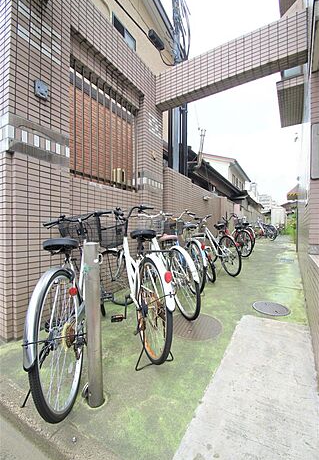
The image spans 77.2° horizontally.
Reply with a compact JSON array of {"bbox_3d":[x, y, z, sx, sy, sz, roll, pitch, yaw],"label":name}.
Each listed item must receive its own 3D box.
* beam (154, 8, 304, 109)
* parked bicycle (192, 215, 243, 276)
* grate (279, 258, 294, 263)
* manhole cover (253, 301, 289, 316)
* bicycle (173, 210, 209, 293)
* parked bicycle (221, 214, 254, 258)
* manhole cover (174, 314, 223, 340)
[{"bbox_3d":[0.889,-2.384,2.993,2.120,0.490,0.240,-1,-1,29],"label":"beam"},{"bbox_3d":[1.042,0.245,3.913,0.590,1.080,1.750,0,-1,-8],"label":"parked bicycle"},{"bbox_3d":[3.085,0.749,4.818,0.300,0.030,0.300,1,3,33],"label":"grate"},{"bbox_3d":[1.204,0.864,2.162,0.370,0.030,0.370,1,3,31],"label":"manhole cover"},{"bbox_3d":[0.316,0.280,3.136,0.590,1.080,1.750,0,-1,-12],"label":"bicycle"},{"bbox_3d":[2.092,0.167,5.770,0.590,1.080,1.750,0,-1,-11],"label":"parked bicycle"},{"bbox_3d":[0.308,0.883,1.841,0.530,0.030,0.530,0,2,0],"label":"manhole cover"}]

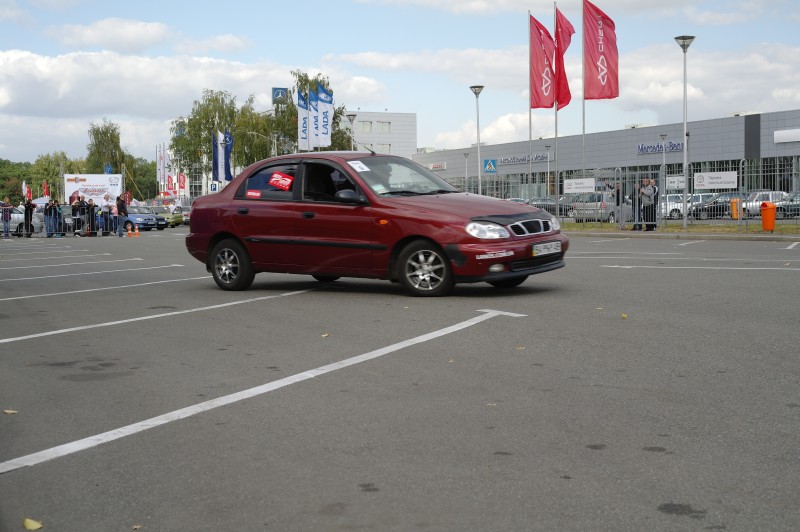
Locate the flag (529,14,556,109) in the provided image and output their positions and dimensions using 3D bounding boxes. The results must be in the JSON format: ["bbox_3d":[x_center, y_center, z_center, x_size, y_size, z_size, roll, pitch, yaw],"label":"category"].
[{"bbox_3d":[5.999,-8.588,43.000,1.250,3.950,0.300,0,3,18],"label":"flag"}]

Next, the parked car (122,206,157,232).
[{"bbox_3d":[-15.750,-2.670,58.500,4.240,1.430,1.680,1,3,33],"label":"parked car"}]

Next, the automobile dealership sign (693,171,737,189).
[{"bbox_3d":[9.276,-2.500,30.000,0.050,0.480,1.870,-2,3,-25],"label":"automobile dealership sign"}]

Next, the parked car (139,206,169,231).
[{"bbox_3d":[-15.850,-2.860,62.000,4.240,1.430,1.680,1,3,33],"label":"parked car"}]

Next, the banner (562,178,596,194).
[{"bbox_3d":[6.379,-2.818,36.200,0.050,0.480,1.900,-2,3,-25],"label":"banner"}]

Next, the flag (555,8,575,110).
[{"bbox_3d":[6.630,-8.270,41.000,0.850,4.100,0.500,0,3,14],"label":"flag"}]

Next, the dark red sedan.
[{"bbox_3d":[-0.350,-0.475,10.636,4.237,1.432,1.678,1,3,36],"label":"dark red sedan"}]

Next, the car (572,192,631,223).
[{"bbox_3d":[10.663,-3.056,53.848,1.750,1.560,4.250,1,3,27],"label":"car"}]

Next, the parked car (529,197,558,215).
[{"bbox_3d":[10.248,-3.932,70.986,1.770,1.470,4.400,0,3,25],"label":"parked car"}]

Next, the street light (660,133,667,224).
[{"bbox_3d":[21.700,-7.350,84.000,0.530,6.900,0.530,-1,3,0],"label":"street light"}]

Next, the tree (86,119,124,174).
[{"bbox_3d":[-33.158,-10.415,115.000,4.600,12.400,4.600,-1,3,0],"label":"tree"}]

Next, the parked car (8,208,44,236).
[{"bbox_3d":[-18.300,-2.060,46.400,4.300,1.450,1.720,-1,3,-11],"label":"parked car"}]

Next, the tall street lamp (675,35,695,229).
[{"bbox_3d":[10.300,-4.860,37.000,0.740,6.980,0.740,-1,3,0],"label":"tall street lamp"}]

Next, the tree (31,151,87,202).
[{"bbox_3d":[-40.100,-9.000,120.000,6.600,8.600,6.600,-1,3,0],"label":"tree"}]

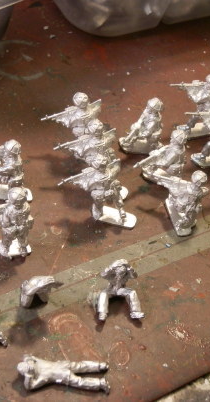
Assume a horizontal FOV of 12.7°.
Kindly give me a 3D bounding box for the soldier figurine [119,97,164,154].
[{"bbox_3d":[0.014,-0.024,0.300,0.015,0.019,0.007,-2,44,-12],"label":"soldier figurine"}]

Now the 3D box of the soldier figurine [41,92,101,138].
[{"bbox_3d":[-0.007,-0.021,0.276,0.021,0.022,0.009,-4,41,-12],"label":"soldier figurine"}]

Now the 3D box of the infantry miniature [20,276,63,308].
[{"bbox_3d":[-0.016,0.022,0.235,0.009,0.007,0.007,-10,43,-18],"label":"infantry miniature"}]

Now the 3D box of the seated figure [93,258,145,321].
[{"bbox_3d":[0.005,0.024,0.252,0.014,0.013,0.011,5,43,-5],"label":"seated figure"}]

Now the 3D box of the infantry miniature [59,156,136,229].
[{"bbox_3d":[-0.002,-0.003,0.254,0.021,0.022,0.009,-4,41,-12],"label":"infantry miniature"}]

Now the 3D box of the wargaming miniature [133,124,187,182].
[{"bbox_3d":[0.018,-0.014,0.290,0.016,0.019,0.007,-2,44,-12],"label":"wargaming miniature"}]

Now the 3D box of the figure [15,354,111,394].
[{"bbox_3d":[-0.010,0.043,0.235,0.023,0.005,0.008,5,43,-5],"label":"figure"}]

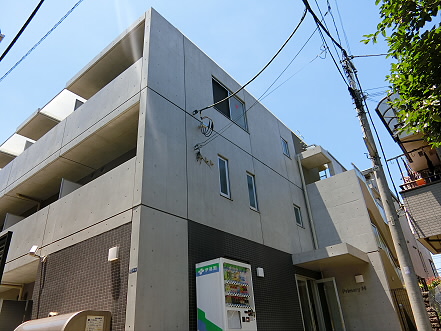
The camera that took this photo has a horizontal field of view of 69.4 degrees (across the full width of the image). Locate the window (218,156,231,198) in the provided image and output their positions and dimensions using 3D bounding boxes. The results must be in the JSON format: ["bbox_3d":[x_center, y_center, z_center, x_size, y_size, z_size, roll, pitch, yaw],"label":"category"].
[{"bbox_3d":[0.086,0.331,8.434,0.100,1.143,0.441,-24,-34,31],"label":"window"}]

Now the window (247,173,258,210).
[{"bbox_3d":[0.922,0.794,9.382,0.100,1.148,0.464,-24,-34,31],"label":"window"}]

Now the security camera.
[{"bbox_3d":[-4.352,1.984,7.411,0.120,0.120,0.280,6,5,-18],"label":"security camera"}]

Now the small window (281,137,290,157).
[{"bbox_3d":[2.622,-0.678,12.928,0.100,0.742,0.539,-24,-34,31],"label":"small window"}]

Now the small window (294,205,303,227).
[{"bbox_3d":[2.799,1.858,11.497,0.100,0.742,0.534,-24,-34,31],"label":"small window"}]

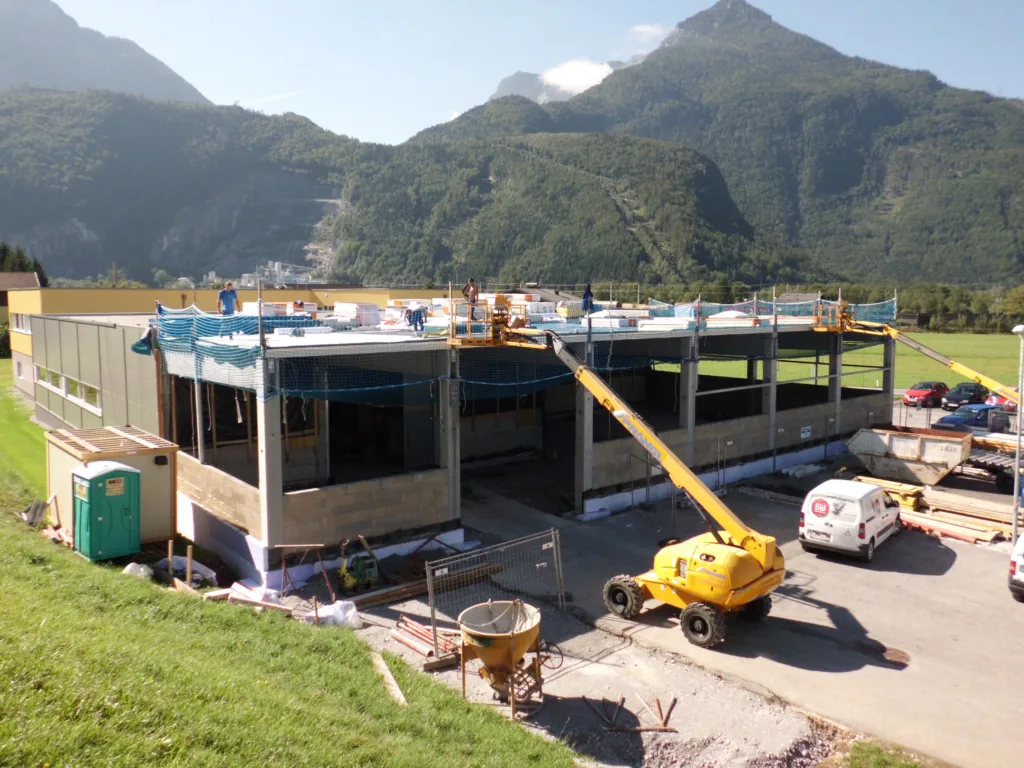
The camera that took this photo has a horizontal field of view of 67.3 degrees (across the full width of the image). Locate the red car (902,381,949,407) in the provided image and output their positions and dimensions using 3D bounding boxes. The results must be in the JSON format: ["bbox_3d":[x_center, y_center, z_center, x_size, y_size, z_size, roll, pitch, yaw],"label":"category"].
[{"bbox_3d":[27.100,0.629,50.157,1.710,1.450,4.100,7,10,44],"label":"red car"}]

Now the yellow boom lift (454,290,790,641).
[{"bbox_3d":[2.361,1.510,19.331,9.600,7.350,2.450,7,10,45],"label":"yellow boom lift"}]

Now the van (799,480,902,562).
[{"bbox_3d":[10.162,3.836,22.743,1.820,1.810,4.380,6,9,40],"label":"van"}]

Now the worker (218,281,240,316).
[{"bbox_3d":[-8.491,-2.194,23.004,0.600,1.760,0.380,-3,7,-20],"label":"worker"}]

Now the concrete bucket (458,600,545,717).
[{"bbox_3d":[-0.178,4.942,13.911,1.480,1.580,1.480,0,7,0],"label":"concrete bucket"}]

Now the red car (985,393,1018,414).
[{"bbox_3d":[30.400,1.010,47.181,1.700,1.450,4.000,6,9,42],"label":"red car"}]

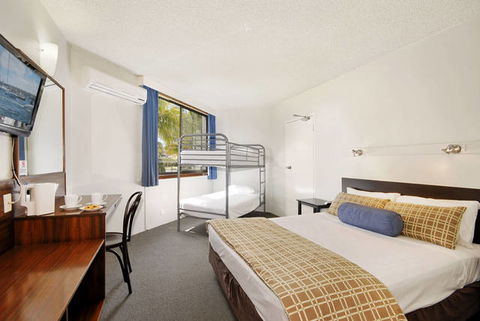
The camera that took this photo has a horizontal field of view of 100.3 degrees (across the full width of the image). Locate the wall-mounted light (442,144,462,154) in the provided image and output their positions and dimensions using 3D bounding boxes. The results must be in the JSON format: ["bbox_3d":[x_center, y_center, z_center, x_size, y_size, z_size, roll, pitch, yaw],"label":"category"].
[{"bbox_3d":[1.987,-0.107,1.874,0.130,0.090,0.100,1,-1,-24],"label":"wall-mounted light"}]

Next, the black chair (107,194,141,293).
[{"bbox_3d":[-1.209,0.741,1.878,0.500,0.875,0.420,1,-1,-24],"label":"black chair"}]

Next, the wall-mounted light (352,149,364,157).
[{"bbox_3d":[1.608,-0.107,2.727,0.130,0.090,0.100,1,-1,-24],"label":"wall-mounted light"}]

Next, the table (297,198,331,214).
[{"bbox_3d":[1.232,0.949,3.285,0.370,0.543,0.480,1,-1,-24],"label":"table"}]

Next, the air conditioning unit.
[{"bbox_3d":[-1.703,-0.985,2.782,0.200,0.265,0.800,0,-1,23],"label":"air conditioning unit"}]

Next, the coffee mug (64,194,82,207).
[{"bbox_3d":[-1.464,0.352,1.760,0.112,0.085,0.092,1,-1,-40],"label":"coffee mug"}]

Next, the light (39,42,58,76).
[{"bbox_3d":[-1.730,-0.913,1.839,0.095,0.250,0.190,1,-1,-24],"label":"light"}]

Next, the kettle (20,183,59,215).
[{"bbox_3d":[-1.577,0.303,1.577,0.145,0.235,0.205,0,-1,30],"label":"kettle"}]

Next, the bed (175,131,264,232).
[{"bbox_3d":[-0.201,0.404,4.079,0.996,1.620,1.996,0,-1,23],"label":"bed"}]

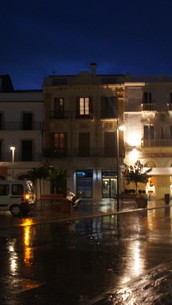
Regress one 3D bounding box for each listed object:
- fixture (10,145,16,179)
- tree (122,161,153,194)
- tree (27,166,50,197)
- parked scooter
[{"bbox_3d":[-6.657,1.906,31.451,0.400,4.950,0.600,-2,-5,17],"label":"fixture"},{"bbox_3d":[4.133,2.285,27.907,2.500,3.200,2.400,0,-5,0],"label":"tree"},{"bbox_3d":[-3.821,2.608,27.879,2.000,2.950,2.000,0,-5,0],"label":"tree"},{"bbox_3d":[-0.801,3.034,22.625,0.720,1.220,1.800,2,-5,-26],"label":"parked scooter"}]

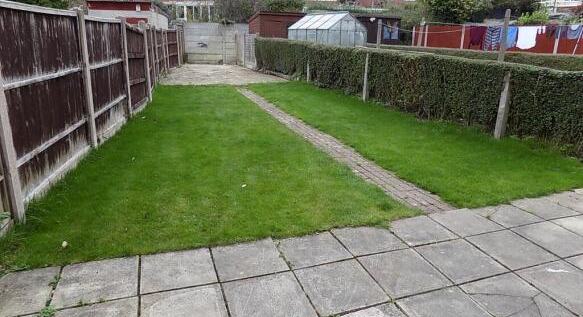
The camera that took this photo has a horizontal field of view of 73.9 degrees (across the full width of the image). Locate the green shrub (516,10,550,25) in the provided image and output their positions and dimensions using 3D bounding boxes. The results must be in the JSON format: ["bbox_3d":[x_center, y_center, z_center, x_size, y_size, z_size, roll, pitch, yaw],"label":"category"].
[{"bbox_3d":[9.591,-4.844,15.710,1.400,2.170,1.400,1,17,0],"label":"green shrub"}]

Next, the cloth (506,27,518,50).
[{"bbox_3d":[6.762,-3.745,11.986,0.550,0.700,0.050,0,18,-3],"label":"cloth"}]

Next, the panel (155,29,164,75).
[{"bbox_3d":[-4.449,-3.600,13.154,0.060,1.550,1.830,-2,18,-11],"label":"panel"}]

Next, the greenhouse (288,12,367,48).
[{"bbox_3d":[1.399,-4.820,15.634,1.950,2.050,2.600,-10,21,-33],"label":"greenhouse"}]

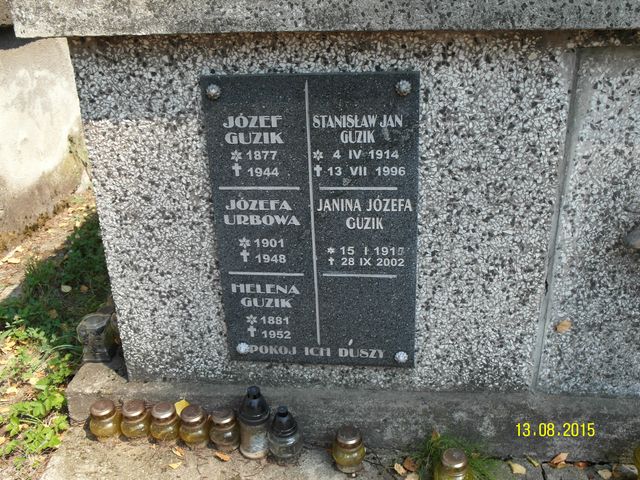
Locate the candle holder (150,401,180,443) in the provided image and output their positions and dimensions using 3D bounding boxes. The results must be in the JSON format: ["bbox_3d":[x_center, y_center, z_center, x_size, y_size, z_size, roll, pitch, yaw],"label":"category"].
[{"bbox_3d":[-0.357,0.413,1.522,0.068,0.085,0.068,3,22,7],"label":"candle holder"}]

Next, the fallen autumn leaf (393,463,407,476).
[{"bbox_3d":[0.172,0.489,1.428,0.021,0.010,0.038,-7,23,-17],"label":"fallen autumn leaf"}]

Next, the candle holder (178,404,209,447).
[{"bbox_3d":[-0.284,0.421,1.510,0.068,0.086,0.068,3,22,7],"label":"candle holder"}]

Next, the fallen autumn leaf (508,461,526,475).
[{"bbox_3d":[0.423,0.483,1.418,0.030,0.009,0.043,-14,26,-30],"label":"fallen autumn leaf"}]

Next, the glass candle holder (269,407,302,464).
[{"bbox_3d":[-0.075,0.422,1.464,0.076,0.123,0.076,0,22,0],"label":"glass candle holder"}]

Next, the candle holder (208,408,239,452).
[{"bbox_3d":[-0.214,0.426,1.498,0.068,0.088,0.068,3,22,7],"label":"candle holder"}]

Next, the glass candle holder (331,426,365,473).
[{"bbox_3d":[0.061,0.446,1.432,0.070,0.095,0.070,3,22,7],"label":"glass candle holder"}]

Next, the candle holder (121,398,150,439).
[{"bbox_3d":[-0.425,0.408,1.526,0.068,0.085,0.068,3,22,7],"label":"candle holder"}]

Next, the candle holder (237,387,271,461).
[{"bbox_3d":[-0.144,0.399,1.473,0.070,0.165,0.070,3,22,7],"label":"candle holder"}]

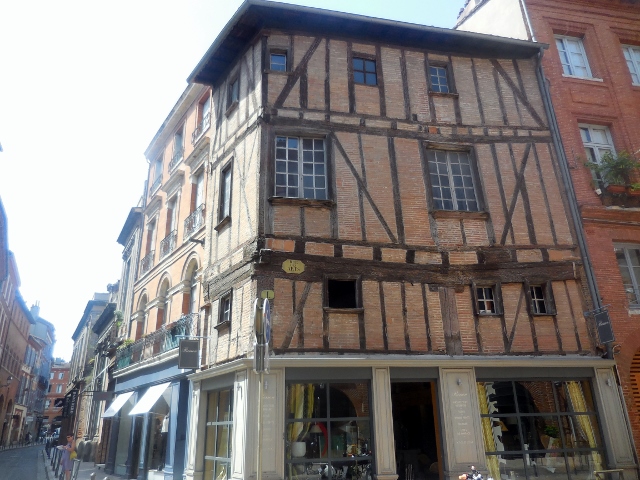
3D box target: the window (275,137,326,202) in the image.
[{"bbox_3d":[-0.446,-1.709,10.906,1.215,1.629,0.100,3,-21,-10],"label":"window"}]

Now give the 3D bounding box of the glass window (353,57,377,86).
[{"bbox_3d":[1.203,-4.470,12.278,0.630,0.882,0.100,3,-21,-10],"label":"glass window"}]

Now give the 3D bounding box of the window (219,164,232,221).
[{"bbox_3d":[-2.525,-1.278,12.388,0.100,1.717,0.672,14,-26,-34],"label":"window"}]

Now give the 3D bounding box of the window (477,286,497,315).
[{"bbox_3d":[3.782,1.375,10.507,0.424,0.644,0.100,3,-21,-10],"label":"window"}]

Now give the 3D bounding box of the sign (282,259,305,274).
[{"bbox_3d":[-0.554,0.569,9.867,0.481,0.322,0.030,3,-21,-10],"label":"sign"}]

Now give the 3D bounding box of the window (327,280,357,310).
[{"bbox_3d":[0.495,1.162,9.976,0.647,0.631,0.100,3,-21,-10],"label":"window"}]

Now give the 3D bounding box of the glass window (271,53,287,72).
[{"bbox_3d":[-1.064,-4.558,11.889,0.392,0.571,0.100,3,-21,-10],"label":"glass window"}]

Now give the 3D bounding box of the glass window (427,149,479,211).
[{"bbox_3d":[3.327,-1.507,11.532,1.202,1.692,0.100,3,-21,-10],"label":"glass window"}]

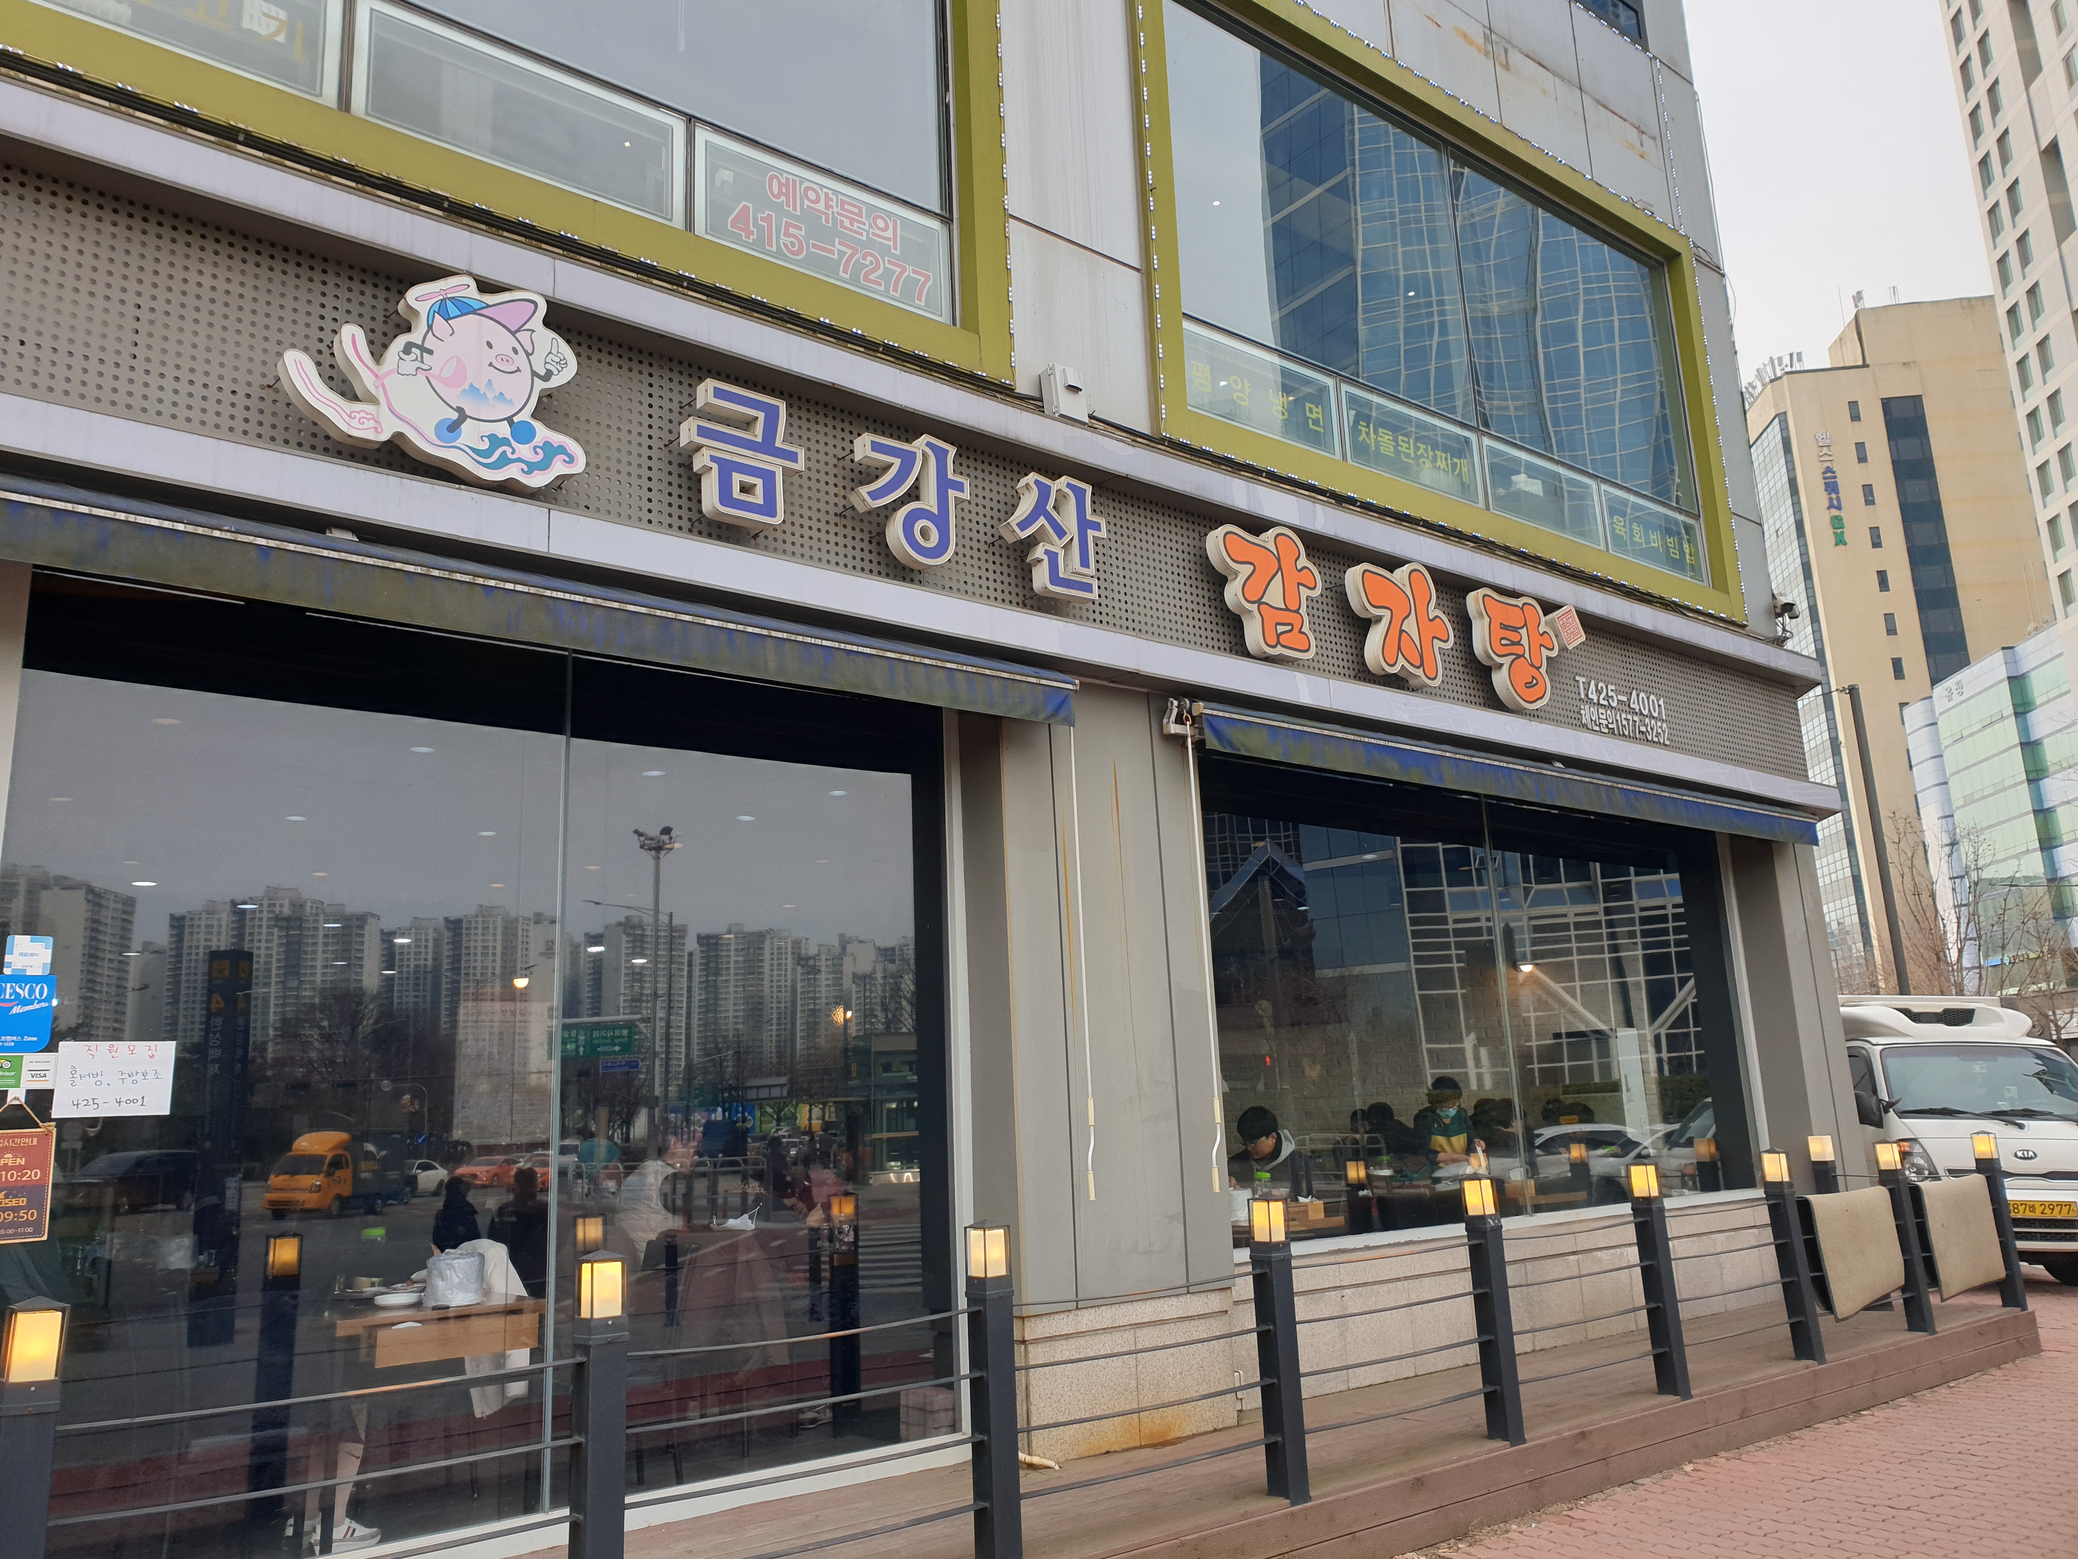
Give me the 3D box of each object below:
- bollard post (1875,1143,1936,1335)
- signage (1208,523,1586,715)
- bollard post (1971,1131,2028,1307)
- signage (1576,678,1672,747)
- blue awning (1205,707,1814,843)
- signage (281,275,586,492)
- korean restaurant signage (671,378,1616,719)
[{"bbox_3d":[4.764,2.516,8.574,0.101,1.009,0.101,8,-17,-38],"label":"bollard post"},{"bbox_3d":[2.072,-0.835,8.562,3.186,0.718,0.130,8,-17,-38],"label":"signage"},{"bbox_3d":[5.772,2.645,9.371,0.101,1.027,0.101,8,-17,-38],"label":"bollard post"},{"bbox_3d":[3.779,-0.439,10.006,1.021,0.326,0.050,8,-17,-38],"label":"signage"},{"bbox_3d":[3.071,0.053,9.209,6.027,0.289,0.252,8,-17,-38],"label":"blue awning"},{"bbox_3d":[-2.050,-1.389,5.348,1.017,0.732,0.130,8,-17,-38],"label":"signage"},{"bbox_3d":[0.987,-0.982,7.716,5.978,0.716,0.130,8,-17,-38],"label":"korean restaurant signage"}]

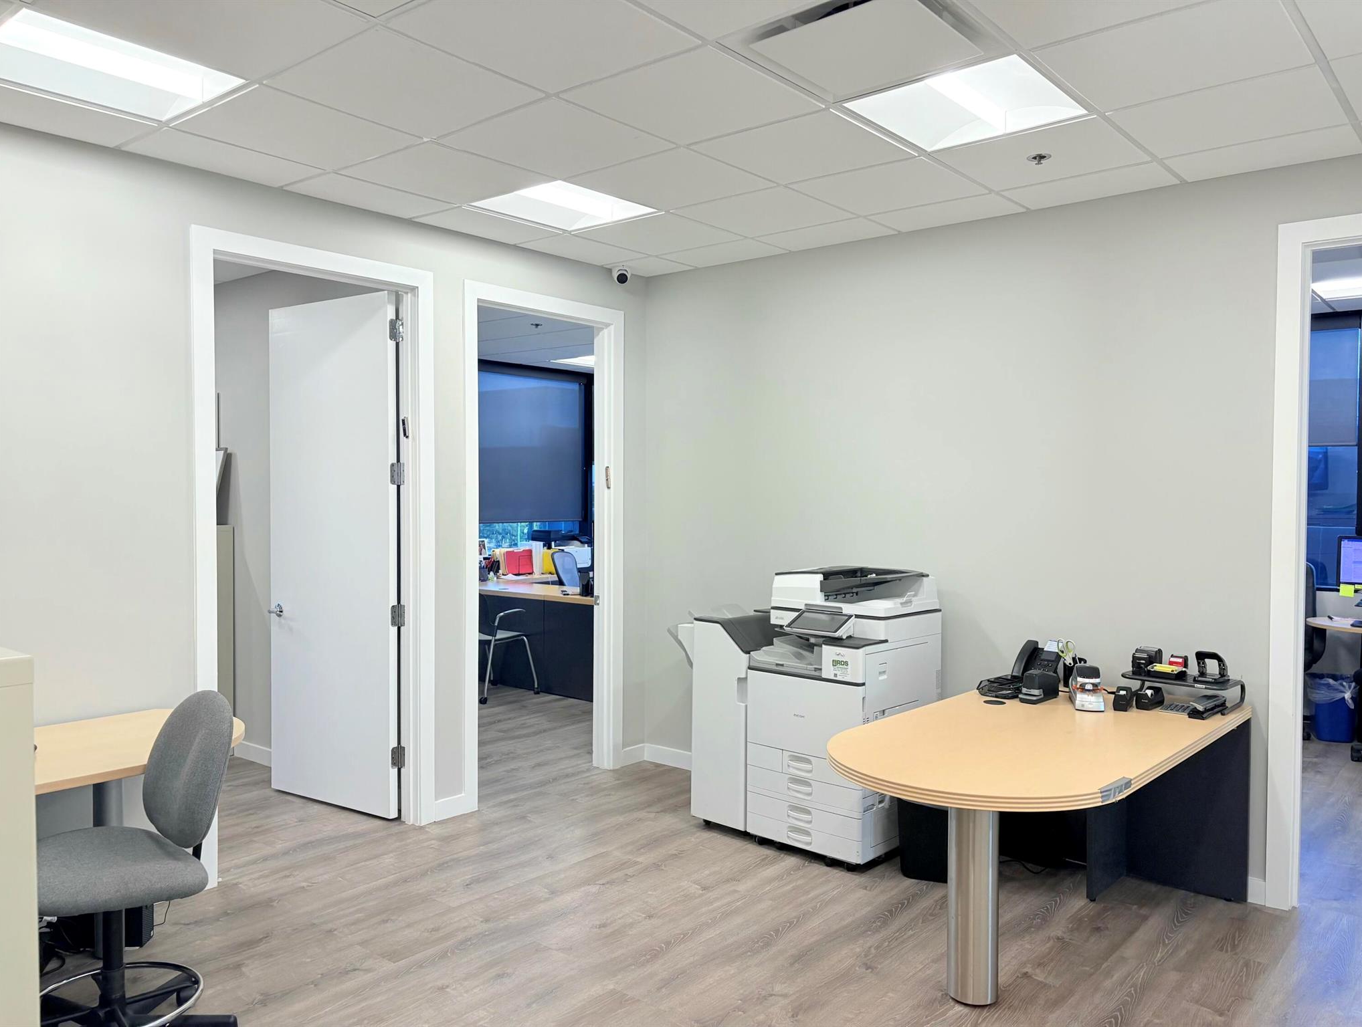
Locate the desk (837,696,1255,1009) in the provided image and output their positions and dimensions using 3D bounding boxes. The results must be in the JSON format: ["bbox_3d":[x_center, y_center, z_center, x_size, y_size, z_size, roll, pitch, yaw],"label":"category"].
[{"bbox_3d":[1.203,1.107,3.536,0.990,0.743,1.770,2,2,40],"label":"desk"}]

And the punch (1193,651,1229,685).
[{"bbox_3d":[1.980,0.573,3.840,0.095,0.103,0.120,2,2,40],"label":"punch"}]

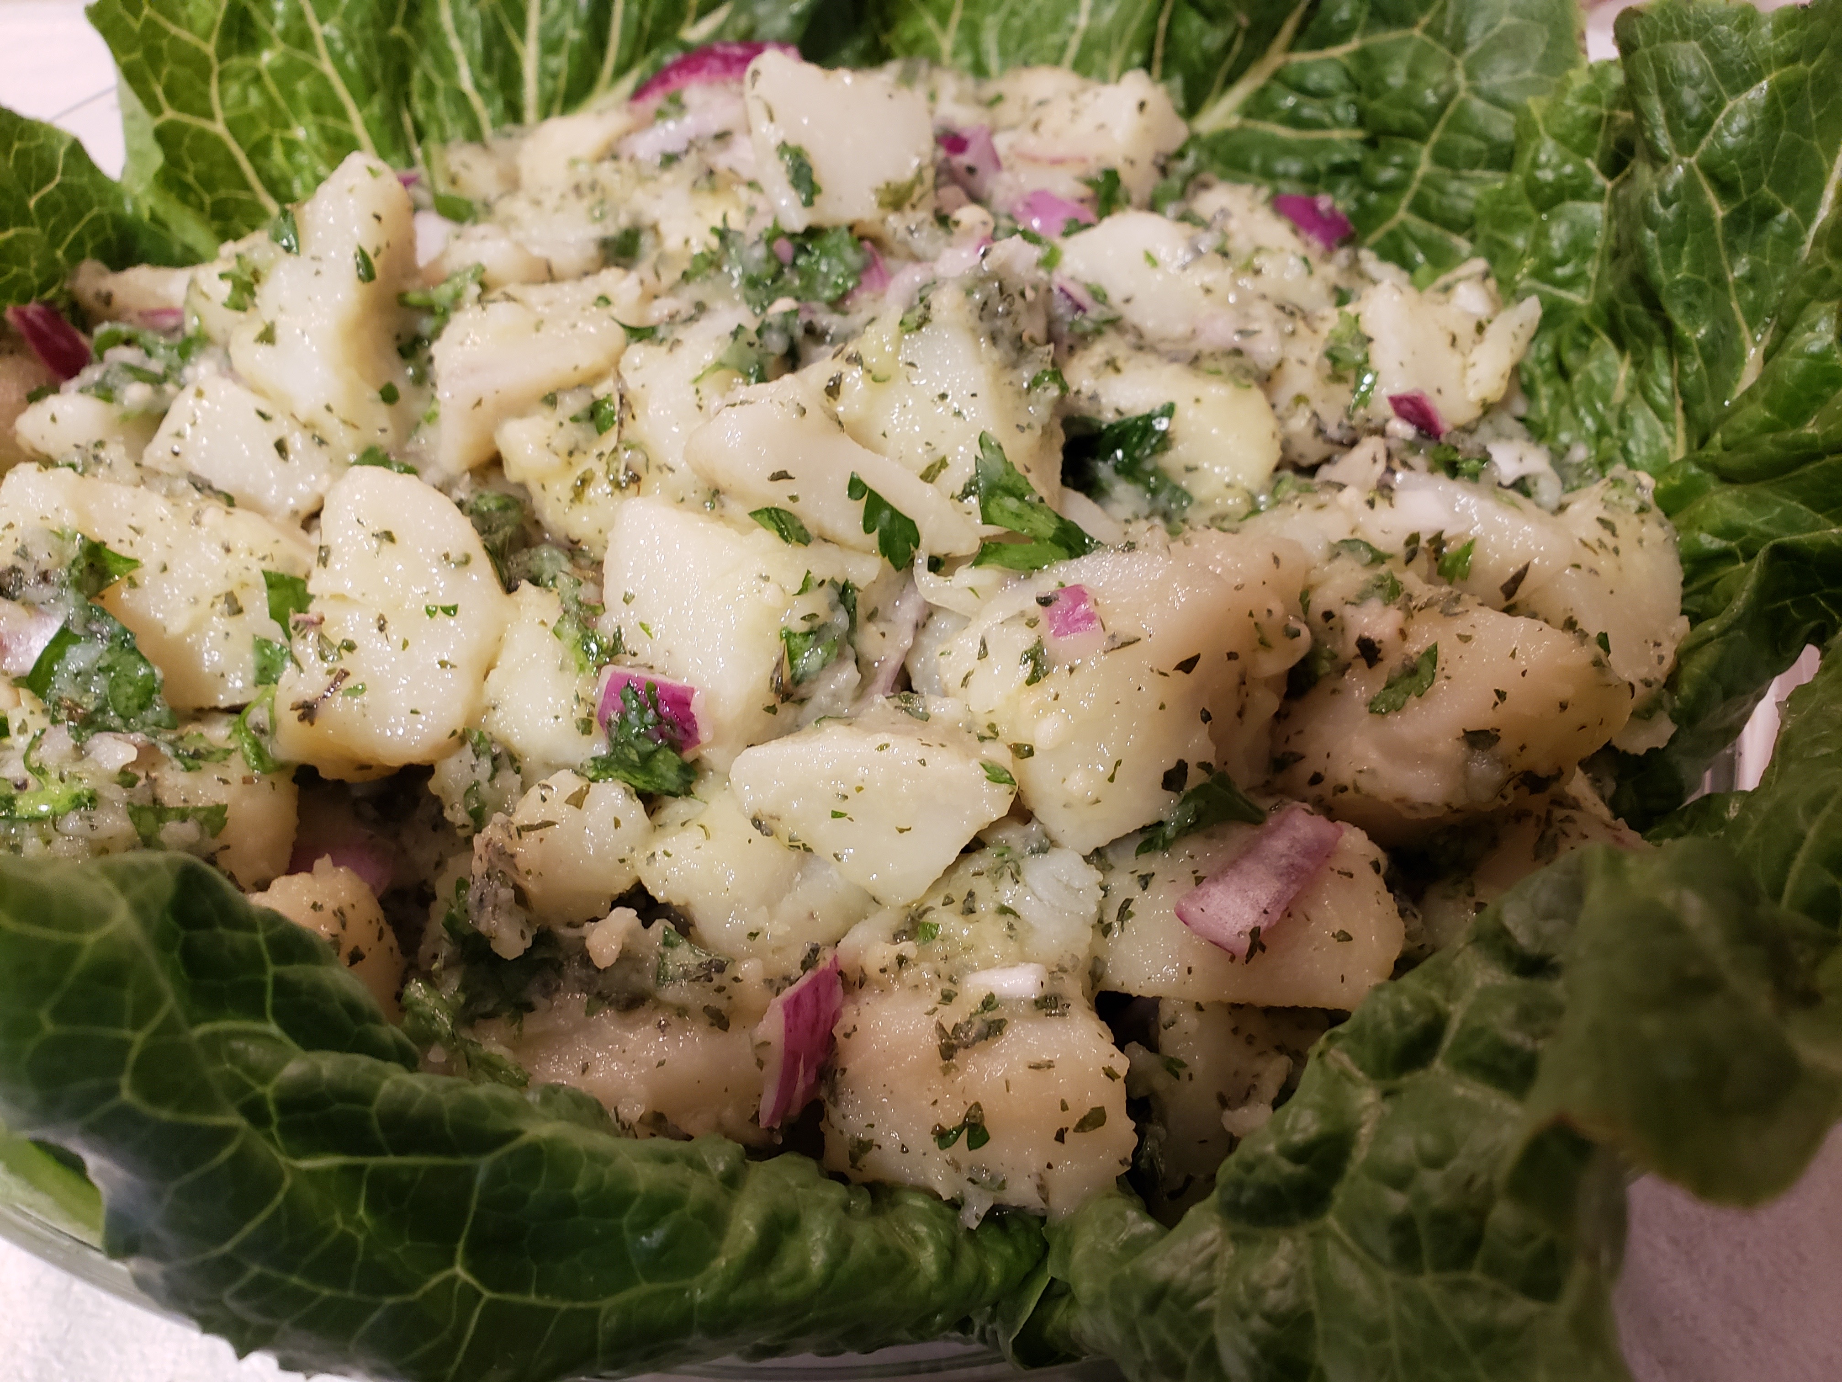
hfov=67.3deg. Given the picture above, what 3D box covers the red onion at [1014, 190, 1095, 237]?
[{"bbox_3d":[0.031,-0.110,0.320,0.018,0.007,0.013,-5,73,-2],"label":"red onion"}]

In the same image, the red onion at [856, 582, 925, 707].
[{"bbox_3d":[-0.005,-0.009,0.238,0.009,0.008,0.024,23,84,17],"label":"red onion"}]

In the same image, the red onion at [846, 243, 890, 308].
[{"bbox_3d":[-0.012,-0.091,0.305,0.012,0.007,0.015,-12,84,-21],"label":"red onion"}]

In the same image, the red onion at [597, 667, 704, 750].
[{"bbox_3d":[-0.044,0.003,0.226,0.017,0.007,0.015,11,84,0],"label":"red onion"}]

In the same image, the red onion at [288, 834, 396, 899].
[{"bbox_3d":[-0.091,0.028,0.218,0.018,0.007,0.013,9,82,-3],"label":"red onion"}]

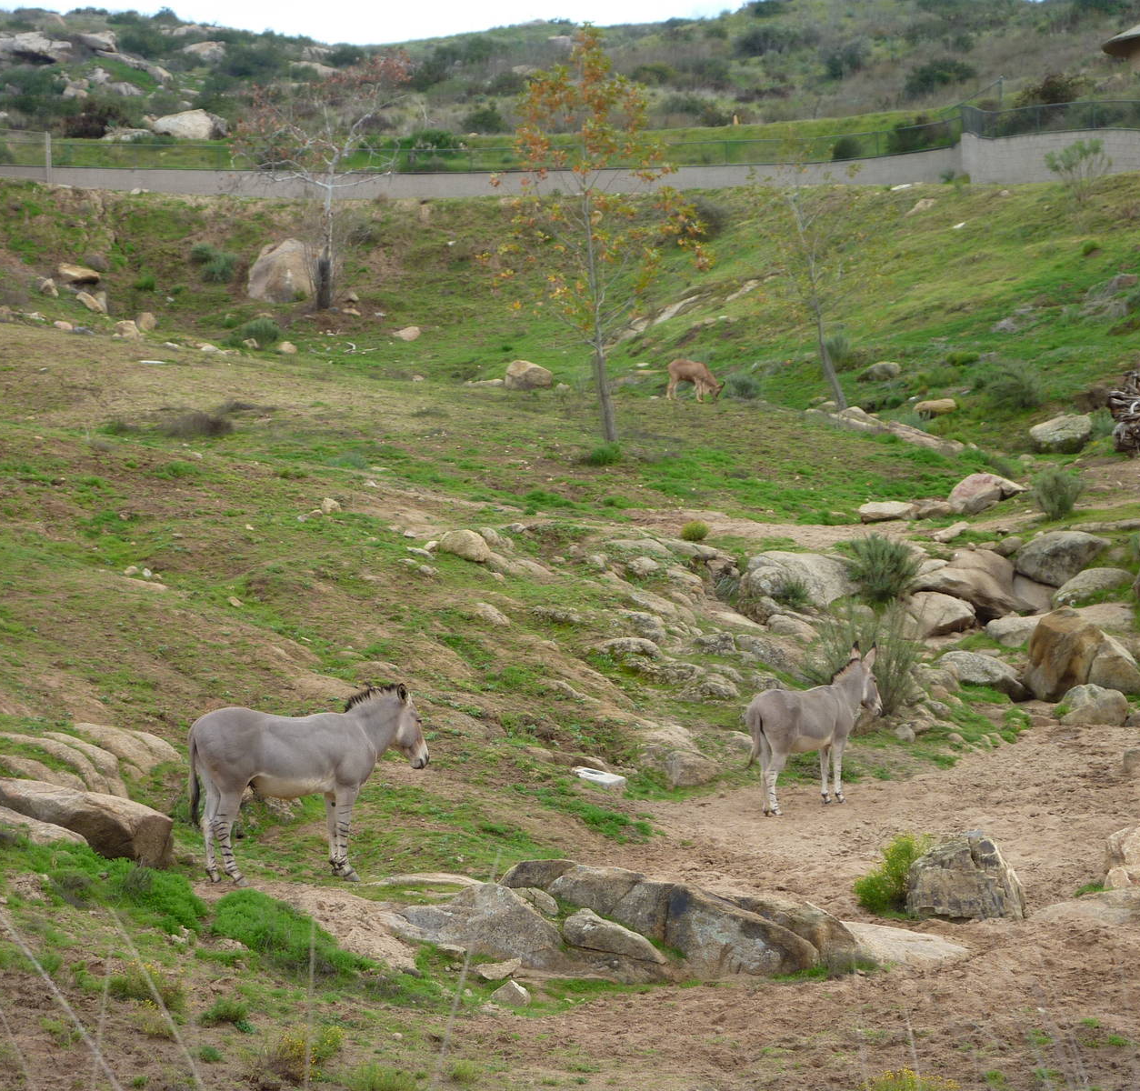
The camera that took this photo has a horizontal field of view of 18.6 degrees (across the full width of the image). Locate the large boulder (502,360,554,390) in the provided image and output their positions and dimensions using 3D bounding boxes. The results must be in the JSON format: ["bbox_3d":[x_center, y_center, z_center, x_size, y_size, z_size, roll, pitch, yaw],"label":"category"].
[{"bbox_3d":[-0.898,-3.629,74.500,1.040,0.660,0.850,-2,-1,-1],"label":"large boulder"}]

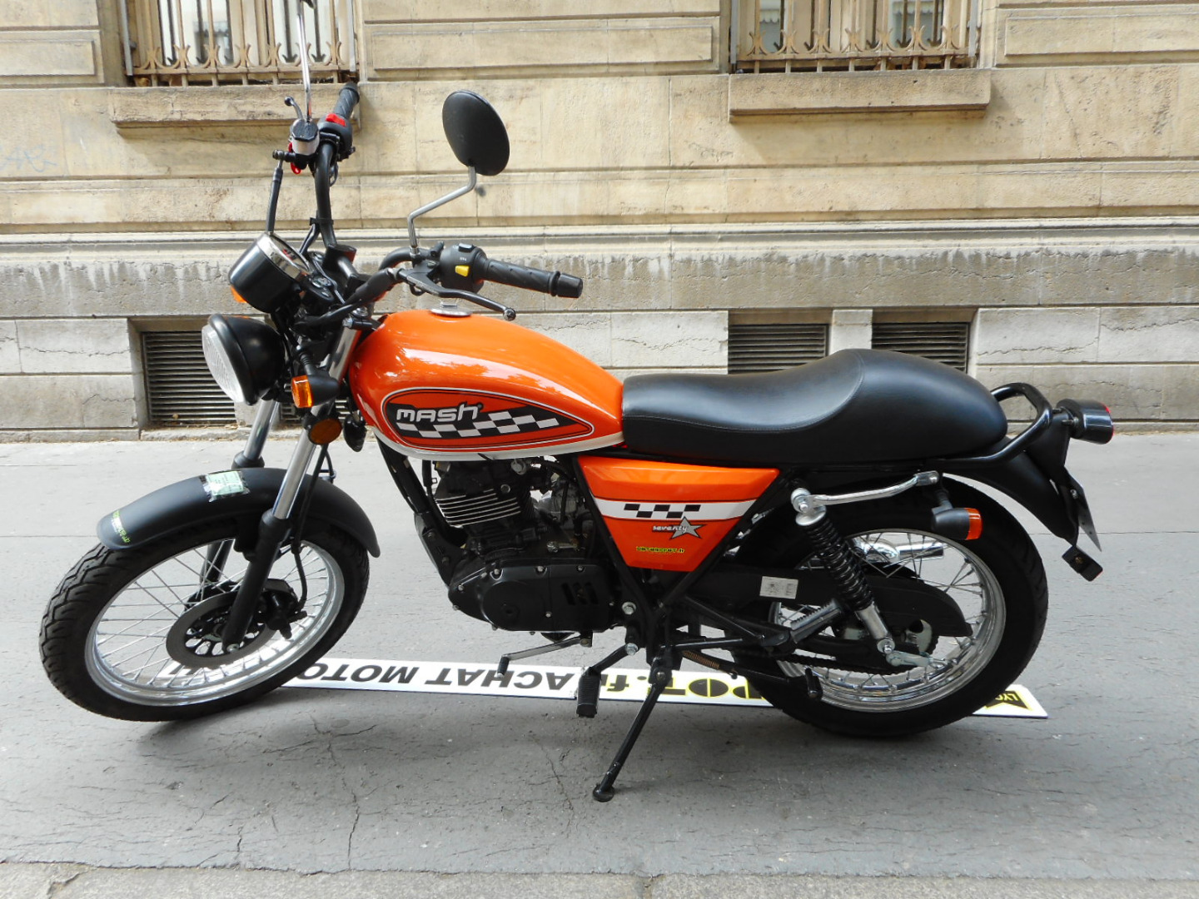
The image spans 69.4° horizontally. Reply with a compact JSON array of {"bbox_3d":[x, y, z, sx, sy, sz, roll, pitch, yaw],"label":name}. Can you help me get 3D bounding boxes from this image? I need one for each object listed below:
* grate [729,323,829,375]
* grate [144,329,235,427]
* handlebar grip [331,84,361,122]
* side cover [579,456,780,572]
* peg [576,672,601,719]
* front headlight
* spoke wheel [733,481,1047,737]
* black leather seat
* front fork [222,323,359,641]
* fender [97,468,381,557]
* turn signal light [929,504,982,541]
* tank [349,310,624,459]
[{"bbox_3d":[1.015,-0.442,4.950,0.570,0.550,0.040,0,10,3],"label":"grate"},{"bbox_3d":[-2.587,-0.461,5.569,0.660,0.620,0.050,0,10,2],"label":"grate"},{"bbox_3d":[-0.473,-0.643,1.615,0.038,0.038,0.138,-1,49,0],"label":"handlebar grip"},{"bbox_3d":[0.134,0.108,1.472,0.330,0.225,0.055,0,27,6],"label":"side cover"},{"bbox_3d":[-0.016,0.421,1.498,0.037,0.036,0.092,0,27,6],"label":"peg"},{"bbox_3d":[-0.571,-0.150,1.399,0.120,0.155,0.155,-22,51,-22],"label":"front headlight"},{"bbox_3d":[0.541,0.317,1.661,0.594,0.594,0.098,0,27,5],"label":"spoke wheel"},{"bbox_3d":[0.367,-0.094,1.463,0.650,0.165,0.250,0,27,5],"label":"black leather seat"},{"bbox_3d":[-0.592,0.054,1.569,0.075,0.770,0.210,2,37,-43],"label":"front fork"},{"bbox_3d":[-0.617,0.126,1.653,0.554,0.160,0.112,13,29,-48],"label":"fender"},{"bbox_3d":[0.540,0.109,1.322,0.074,0.054,0.054,0,27,5],"label":"turn signal light"},{"bbox_3d":[-0.179,-0.130,1.492,0.455,0.230,0.280,0,27,5],"label":"tank"}]

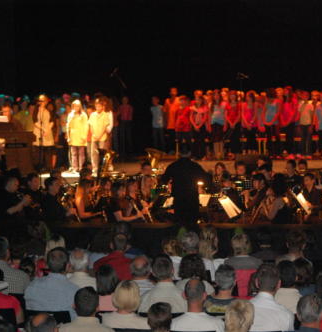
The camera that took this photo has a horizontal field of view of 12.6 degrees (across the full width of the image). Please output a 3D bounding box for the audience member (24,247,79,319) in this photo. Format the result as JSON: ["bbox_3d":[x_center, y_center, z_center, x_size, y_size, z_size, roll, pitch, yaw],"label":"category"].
[{"bbox_3d":[-0.920,1.280,12.400,0.520,1.220,0.680,0,1,2],"label":"audience member"}]

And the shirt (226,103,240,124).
[{"bbox_3d":[1.522,-1.117,31.000,0.310,0.480,0.200,0,6,5],"label":"shirt"}]

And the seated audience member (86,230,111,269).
[{"bbox_3d":[-0.645,1.321,15.414,0.460,1.250,0.700,0,6,3],"label":"seated audience member"}]

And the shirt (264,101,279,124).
[{"bbox_3d":[2.314,-1.120,30.500,0.328,0.503,0.220,0,1,6],"label":"shirt"}]

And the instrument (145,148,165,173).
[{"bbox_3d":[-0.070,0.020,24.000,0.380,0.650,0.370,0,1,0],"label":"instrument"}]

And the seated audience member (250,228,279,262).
[{"bbox_3d":[1.076,1.309,15.614,0.470,1.250,0.720,0,6,-3],"label":"seated audience member"}]

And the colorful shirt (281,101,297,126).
[{"bbox_3d":[2.718,-1.110,30.800,0.332,0.550,0.220,0,1,6],"label":"colorful shirt"}]

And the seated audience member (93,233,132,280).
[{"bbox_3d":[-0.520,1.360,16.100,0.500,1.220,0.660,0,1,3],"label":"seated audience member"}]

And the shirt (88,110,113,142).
[{"bbox_3d":[-1.144,-0.759,28.000,0.452,0.615,0.250,0,1,-3],"label":"shirt"}]

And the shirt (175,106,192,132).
[{"bbox_3d":[0.473,-0.977,30.600,0.340,0.540,0.220,0,6,0],"label":"shirt"}]

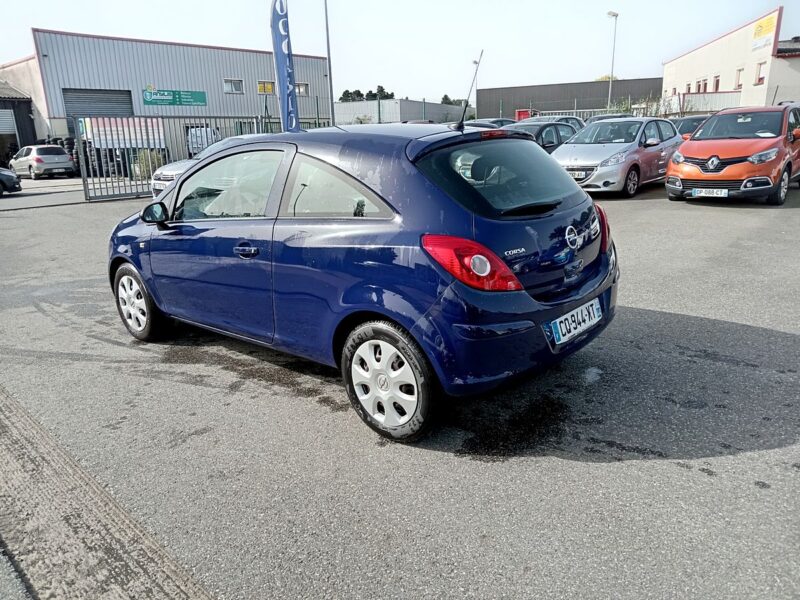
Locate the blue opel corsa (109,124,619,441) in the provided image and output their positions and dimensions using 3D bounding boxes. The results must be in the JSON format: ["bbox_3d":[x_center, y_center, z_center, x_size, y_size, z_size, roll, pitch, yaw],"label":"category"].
[{"bbox_3d":[-0.603,-0.421,4.047,3.990,1.480,1.750,11,21,39],"label":"blue opel corsa"}]

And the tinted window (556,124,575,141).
[{"bbox_3d":[4.020,-3.980,13.850,0.820,0.420,0.120,-18,22,-41],"label":"tinted window"}]

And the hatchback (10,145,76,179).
[{"bbox_3d":[-16.441,-6.315,26.415,4.250,1.490,1.810,11,21,39],"label":"hatchback"}]

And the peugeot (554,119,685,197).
[{"bbox_3d":[4.518,-2.999,11.937,1.760,1.460,3.960,12,22,41],"label":"peugeot"}]

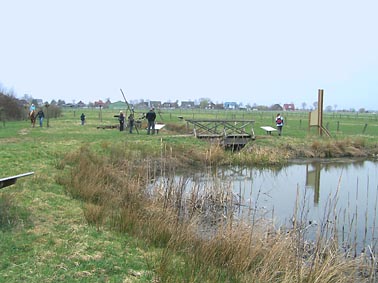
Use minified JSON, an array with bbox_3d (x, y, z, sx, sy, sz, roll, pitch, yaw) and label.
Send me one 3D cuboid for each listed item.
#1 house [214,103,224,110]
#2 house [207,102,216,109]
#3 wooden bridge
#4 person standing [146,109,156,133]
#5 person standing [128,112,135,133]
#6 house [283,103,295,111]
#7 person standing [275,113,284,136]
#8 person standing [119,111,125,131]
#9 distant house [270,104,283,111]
[{"bbox_3d":[29.901,-33.373,400.000,8.500,5.600,8.000,1,5,0],"label":"house"},{"bbox_3d":[21.220,-34.338,400.000,9.800,7.100,10.000,1,5,0],"label":"house"},{"bbox_3d":[2.070,-0.491,27.500,4.200,1.750,1.800,-1,5,-18],"label":"wooden bridge"},{"bbox_3d":[-2.496,-1.331,27.600,0.560,1.760,0.380,1,5,0],"label":"person standing"},{"bbox_3d":[-3.979,-1.211,28.700,0.440,1.370,0.360,3,5,21],"label":"person standing"},{"bbox_3d":[96.648,-32.505,400.000,11.000,6.600,9.000,0,5,-6],"label":"house"},{"bbox_3d":[6.299,-1.146,28.800,0.530,1.570,0.420,1,5,0],"label":"person standing"},{"bbox_3d":[-4.998,-1.493,30.800,0.480,1.520,0.360,2,5,18],"label":"person standing"},{"bbox_3d":[84.398,-32.602,400.000,11.300,6.300,9.500,1,5,0],"label":"distant house"}]

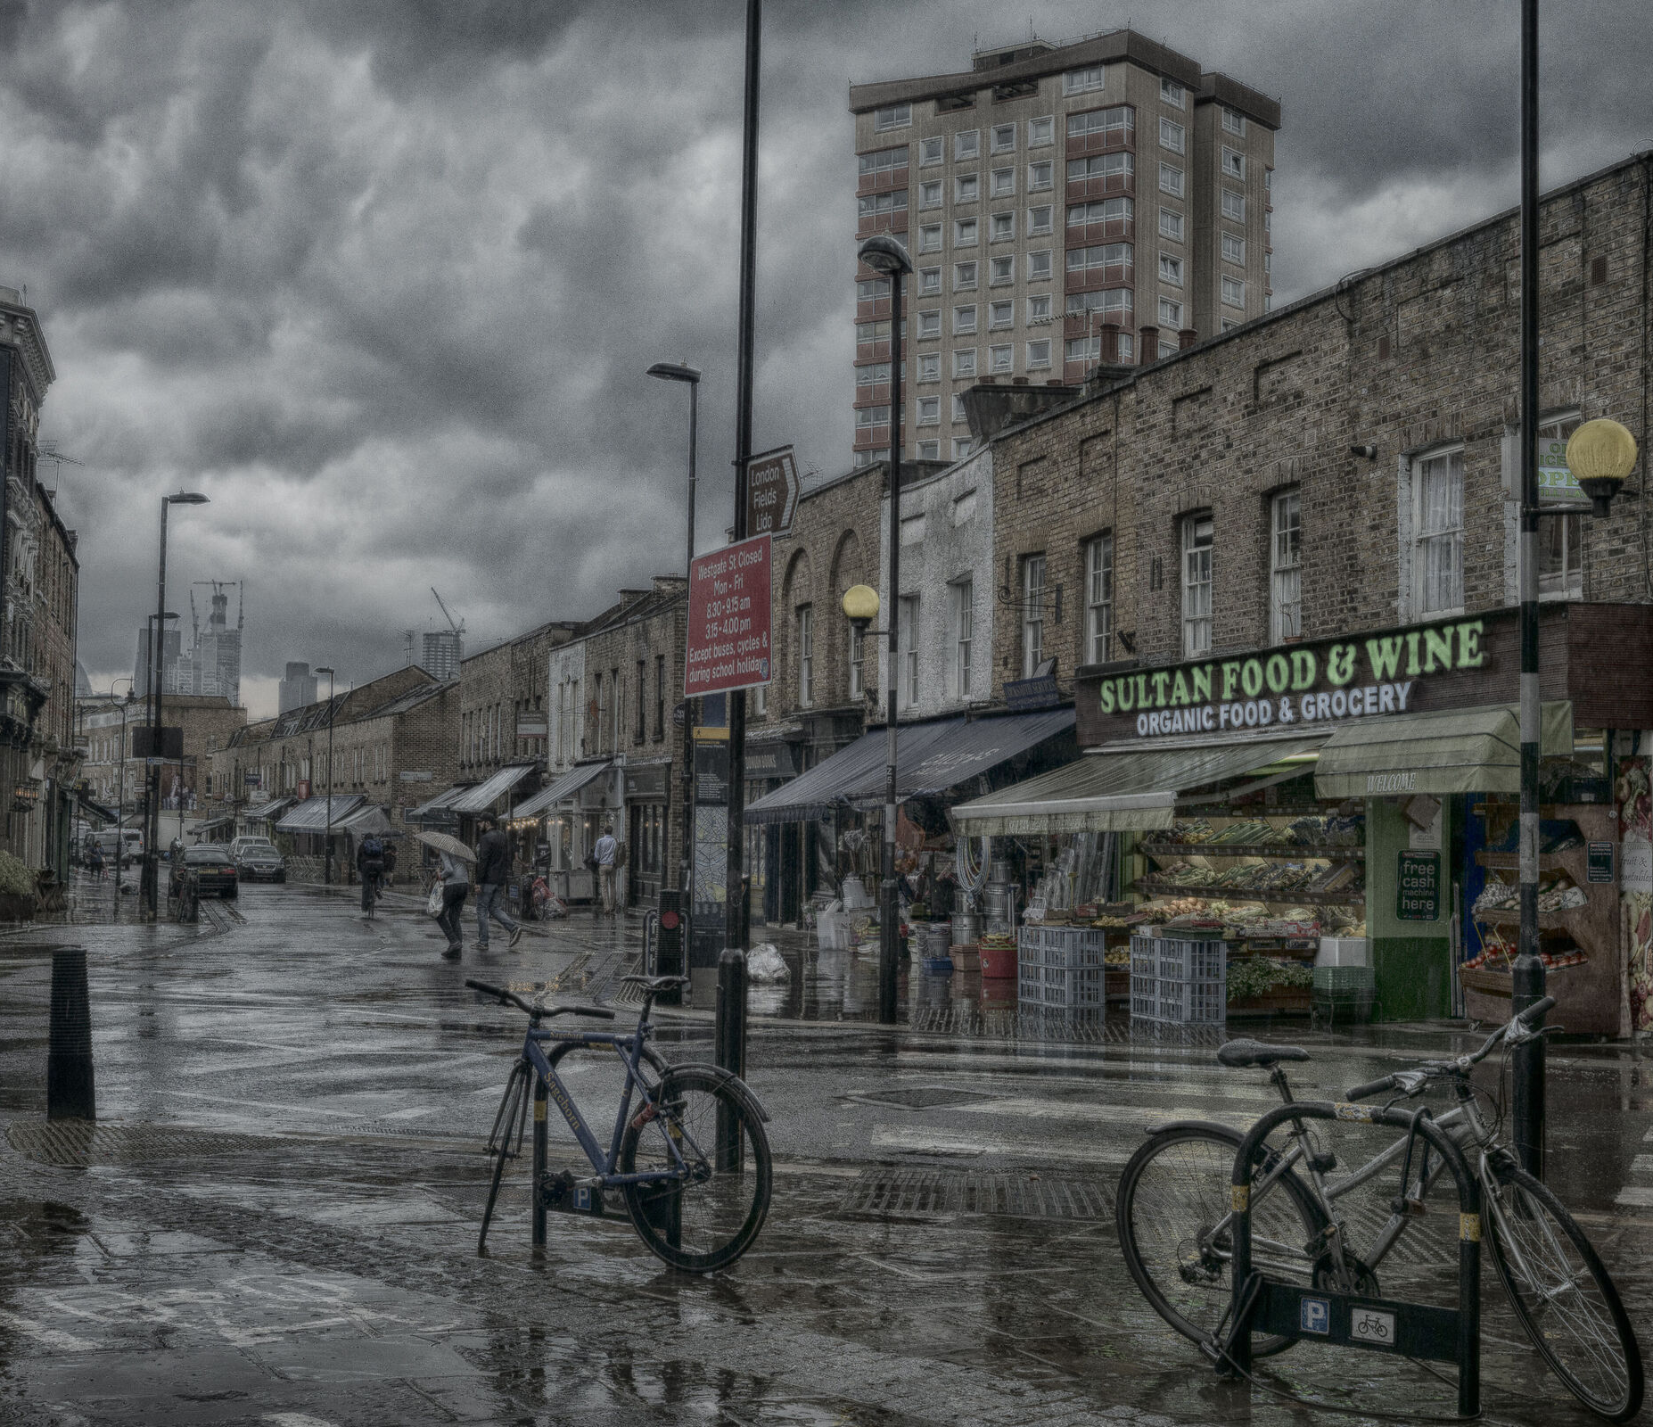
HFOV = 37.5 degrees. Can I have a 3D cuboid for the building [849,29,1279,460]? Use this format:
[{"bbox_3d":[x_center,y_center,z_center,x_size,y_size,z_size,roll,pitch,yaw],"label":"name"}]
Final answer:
[{"bbox_3d":[14.729,-15.200,151.305,19.400,50.500,17.800,-2,-4,38],"label":"building"}]

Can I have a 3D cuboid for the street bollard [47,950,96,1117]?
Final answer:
[{"bbox_3d":[-4.174,1.778,13.526,0.255,0.940,0.255,2,-3,-18],"label":"street bollard"}]

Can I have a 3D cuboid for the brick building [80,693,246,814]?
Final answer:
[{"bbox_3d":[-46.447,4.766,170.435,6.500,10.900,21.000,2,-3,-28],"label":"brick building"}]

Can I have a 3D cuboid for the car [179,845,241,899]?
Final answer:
[{"bbox_3d":[-16.947,4.336,66.971,1.740,1.420,4.400,2,-3,-14],"label":"car"}]

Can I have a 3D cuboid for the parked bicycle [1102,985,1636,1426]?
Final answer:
[{"bbox_3d":[1.524,1.320,6.740,1.710,1.090,0.530,-2,-4,39],"label":"parked bicycle"}]

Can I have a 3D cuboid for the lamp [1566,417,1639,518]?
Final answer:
[{"bbox_3d":[3.168,-1.004,9.950,0.295,0.410,0.295,1,-3,0],"label":"lamp"}]

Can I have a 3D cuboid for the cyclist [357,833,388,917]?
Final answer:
[{"bbox_3d":[-8.673,3.080,46.500,0.550,1.660,1.700,2,-3,-15],"label":"cyclist"}]

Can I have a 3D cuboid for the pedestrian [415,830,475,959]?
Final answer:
[{"bbox_3d":[-5.039,2.378,32.347,0.850,1.720,0.850,1,-3,0],"label":"pedestrian"}]

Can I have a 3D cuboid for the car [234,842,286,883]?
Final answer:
[{"bbox_3d":[-21.377,5.620,92.123,1.760,1.450,4.400,2,-3,-14],"label":"car"}]

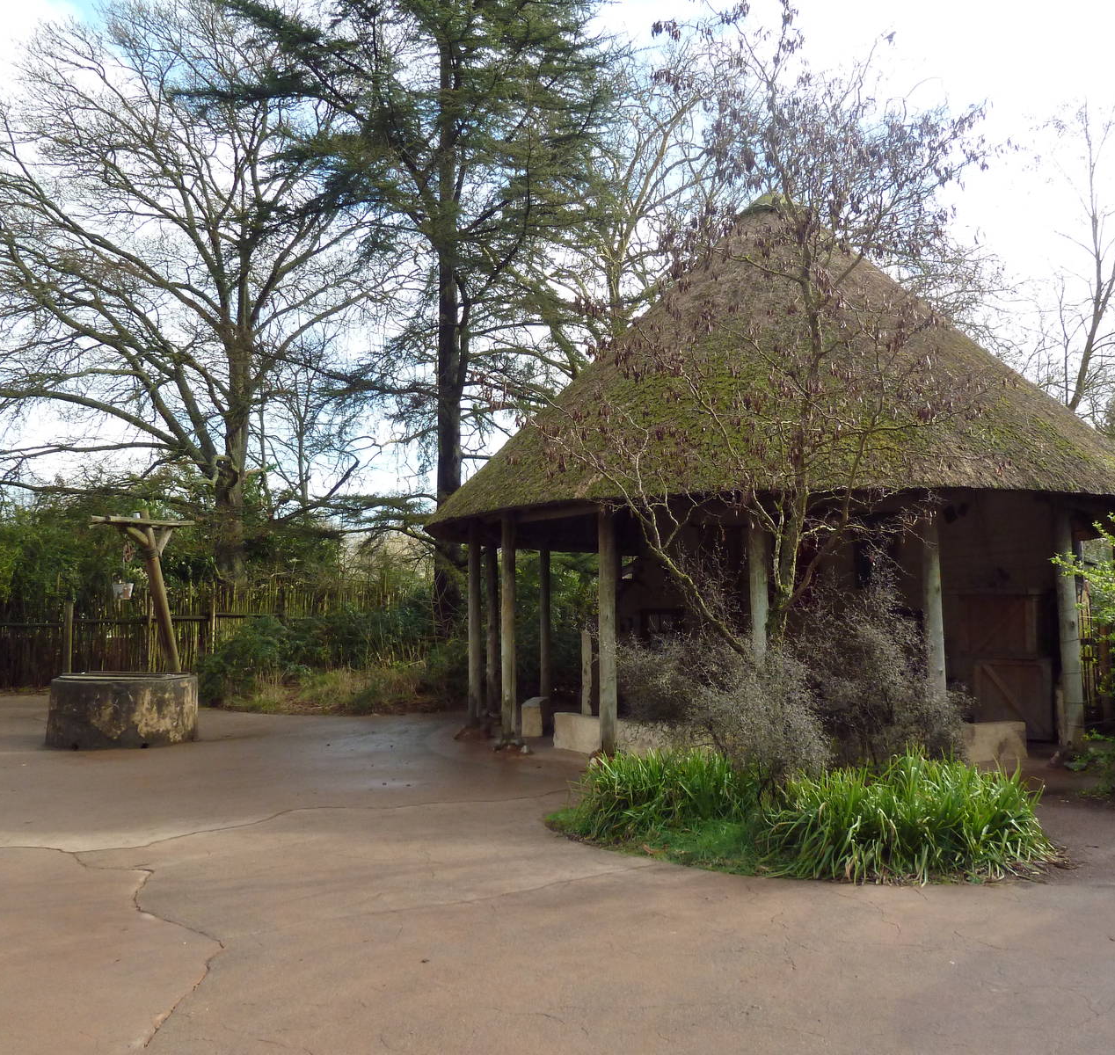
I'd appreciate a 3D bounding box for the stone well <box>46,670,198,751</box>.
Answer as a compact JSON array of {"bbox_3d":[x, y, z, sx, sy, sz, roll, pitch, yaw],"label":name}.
[{"bbox_3d":[-5.427,2.287,12.882,1.900,0.789,1.900,0,-4,0],"label":"stone well"}]

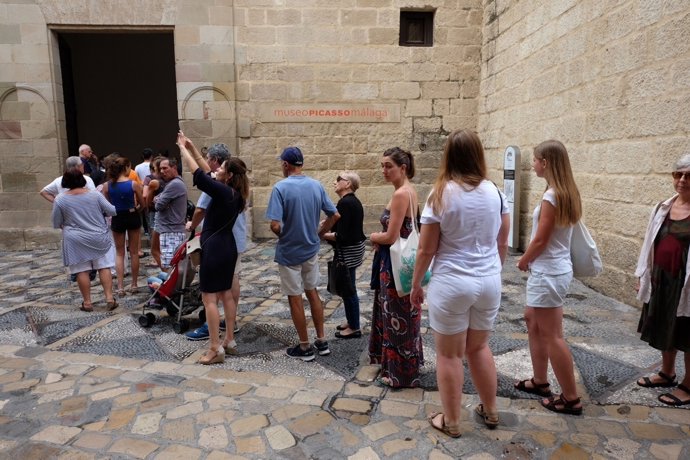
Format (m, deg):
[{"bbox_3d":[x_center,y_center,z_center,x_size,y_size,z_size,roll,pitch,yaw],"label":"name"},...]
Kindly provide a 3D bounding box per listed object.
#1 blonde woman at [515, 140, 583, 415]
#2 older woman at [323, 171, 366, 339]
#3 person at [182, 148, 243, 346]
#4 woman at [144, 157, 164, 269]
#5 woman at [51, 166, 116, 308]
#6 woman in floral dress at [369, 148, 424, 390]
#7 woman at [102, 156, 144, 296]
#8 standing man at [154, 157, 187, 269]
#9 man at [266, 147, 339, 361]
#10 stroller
[{"bbox_3d":[1.294,0.302,2.963,0.460,1.727,0.430,3,9,22],"label":"blonde woman"},{"bbox_3d":[0.005,0.221,4.208,0.420,1.519,0.460,2,9,12],"label":"older woman"},{"bbox_3d":[-1.163,0.108,4.166,0.550,1.754,0.520,1,9,7],"label":"person"},{"bbox_3d":[-2.319,-0.090,5.819,0.400,1.658,0.450,3,9,22],"label":"woman"},{"bbox_3d":[-2.760,0.104,4.976,0.660,1.524,0.420,-4,9,-25],"label":"woman"},{"bbox_3d":[0.369,0.268,3.300,0.460,1.694,0.460,3,9,19],"label":"woman in floral dress"},{"bbox_3d":[-2.677,-0.049,5.592,0.500,1.644,0.360,-3,9,-20],"label":"woman"},{"bbox_3d":[-1.877,0.041,5.002,0.420,1.639,0.500,1,9,3],"label":"standing man"},{"bbox_3d":[-0.335,0.190,3.775,0.570,1.708,0.420,-6,11,-36],"label":"man"},{"bbox_3d":[-1.629,0.447,4.454,0.692,1.000,0.450,4,9,24],"label":"stroller"}]

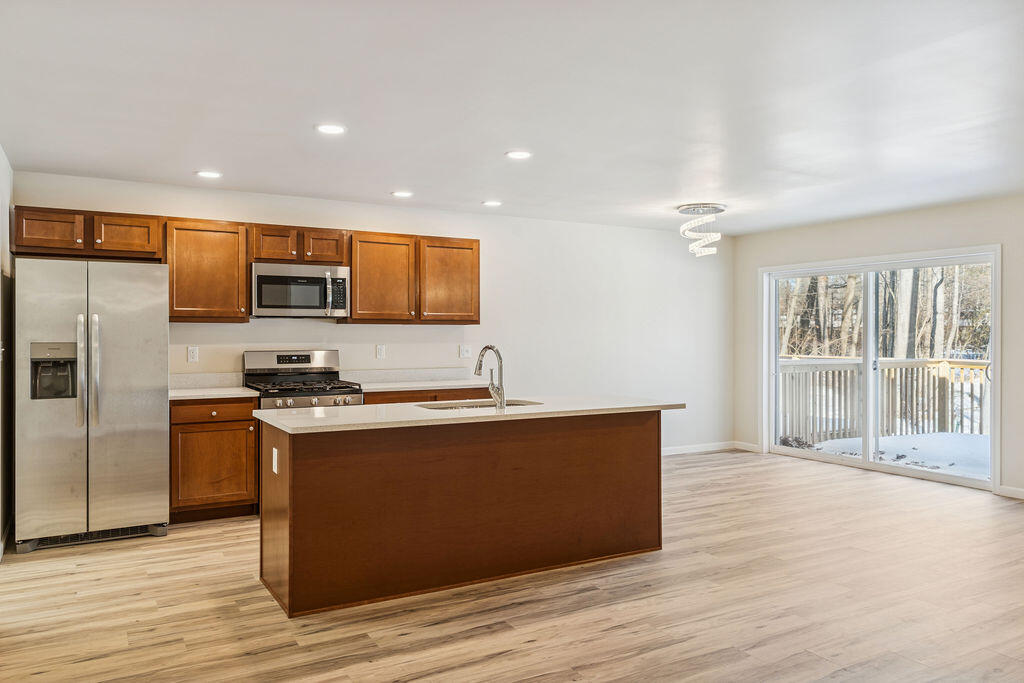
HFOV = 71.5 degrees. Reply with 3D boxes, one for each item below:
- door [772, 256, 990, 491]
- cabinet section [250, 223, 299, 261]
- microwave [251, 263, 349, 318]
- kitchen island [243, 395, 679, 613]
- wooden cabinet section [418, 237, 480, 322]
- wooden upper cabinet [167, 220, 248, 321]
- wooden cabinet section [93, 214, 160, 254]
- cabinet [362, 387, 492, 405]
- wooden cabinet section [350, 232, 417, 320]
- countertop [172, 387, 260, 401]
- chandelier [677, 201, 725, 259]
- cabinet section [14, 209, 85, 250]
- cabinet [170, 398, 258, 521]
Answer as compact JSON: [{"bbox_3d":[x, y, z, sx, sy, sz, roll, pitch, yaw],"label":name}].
[{"bbox_3d":[3.538,0.251,7.076,0.100,2.045,2.420,0,0,-30],"label":"door"},{"bbox_3d":[-1.914,-0.765,5.670,0.345,0.242,0.319,0,0,-29],"label":"cabinet section"},{"bbox_3d":[-1.729,-0.397,5.747,0.757,0.409,0.390,0,0,-30],"label":"microwave"},{"bbox_3d":[-0.183,0.832,4.103,2.339,0.907,0.890,0,0,-30],"label":"kitchen island"},{"bbox_3d":[-0.621,-0.535,6.393,0.594,0.720,0.319,0,0,-29],"label":"wooden cabinet section"},{"bbox_3d":[-2.334,-0.523,5.433,0.590,0.760,0.335,0,0,-30],"label":"wooden upper cabinet"},{"bbox_3d":[-2.803,-0.754,5.175,0.410,0.244,0.319,0,0,-29],"label":"wooden cabinet section"},{"bbox_3d":[-0.817,0.837,6.148,1.207,0.877,0.608,0,0,-30],"label":"cabinet"},{"bbox_3d":[-1.144,-0.537,6.101,0.566,0.706,0.319,0,0,-29],"label":"wooden cabinet section"},{"bbox_3d":[-2.257,0.385,5.307,0.595,0.032,0.638,0,0,-30],"label":"countertop"},{"bbox_3d":[1.680,-0.971,6.266,0.430,0.455,0.430,0,0,0],"label":"chandelier"},{"bbox_3d":[-3.200,-0.753,4.953,0.392,0.249,0.319,0,0,-29],"label":"cabinet section"},{"bbox_3d":[-2.265,0.840,5.322,0.595,0.877,0.608,0,0,-30],"label":"cabinet"}]

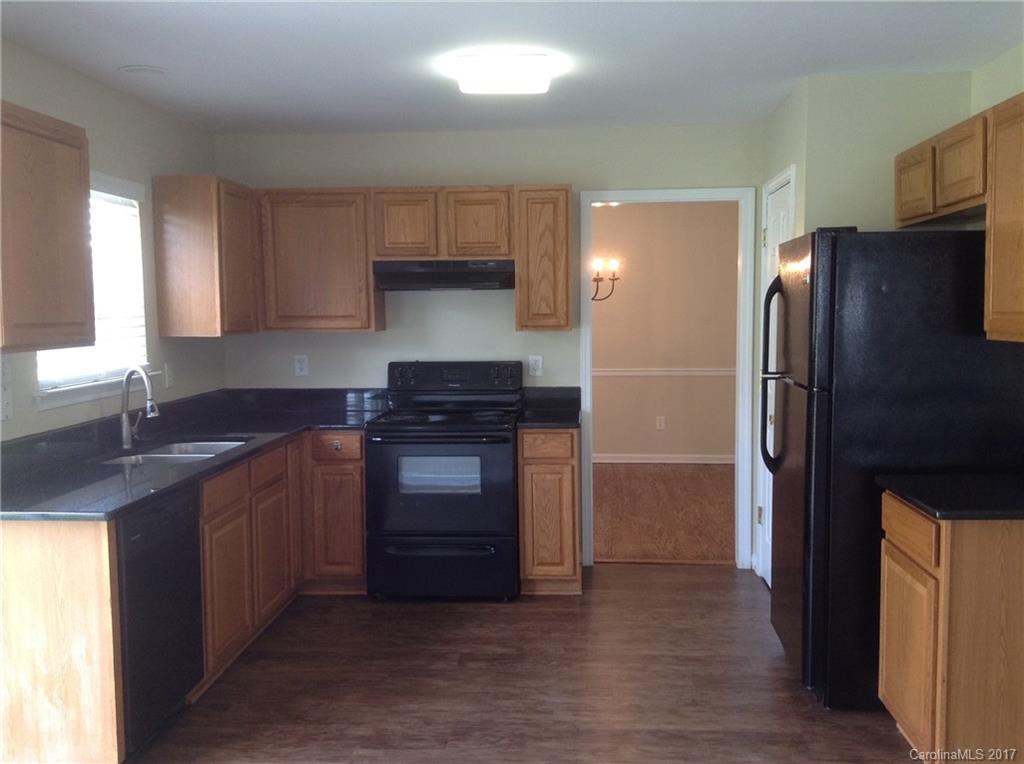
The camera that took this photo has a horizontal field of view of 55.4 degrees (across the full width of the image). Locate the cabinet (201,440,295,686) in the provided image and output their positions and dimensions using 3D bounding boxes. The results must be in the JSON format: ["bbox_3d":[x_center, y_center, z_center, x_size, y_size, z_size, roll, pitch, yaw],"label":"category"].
[{"bbox_3d":[-1.419,0.740,4.226,0.631,0.876,1.110,0,5,4],"label":"cabinet"}]

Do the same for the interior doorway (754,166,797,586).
[{"bbox_3d":[1.377,0.041,4.844,0.140,2.106,0.749,0,5,4],"label":"interior doorway"}]

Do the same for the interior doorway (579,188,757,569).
[{"bbox_3d":[0.870,-0.004,5.471,0.946,2.106,0.140,0,5,4],"label":"interior doorway"}]

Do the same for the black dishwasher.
[{"bbox_3d":[-1.463,0.816,3.368,0.601,0.865,0.615,0,5,4],"label":"black dishwasher"}]

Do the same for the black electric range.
[{"bbox_3d":[-0.329,0.501,5.187,0.758,1.173,0.670,0,5,4],"label":"black electric range"}]

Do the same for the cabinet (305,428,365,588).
[{"bbox_3d":[-0.876,0.649,5.277,0.348,0.876,0.630,0,5,4],"label":"cabinet"}]

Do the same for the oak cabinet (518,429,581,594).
[{"bbox_3d":[0.210,0.643,5.202,0.313,0.876,0.630,0,5,4],"label":"oak cabinet"}]

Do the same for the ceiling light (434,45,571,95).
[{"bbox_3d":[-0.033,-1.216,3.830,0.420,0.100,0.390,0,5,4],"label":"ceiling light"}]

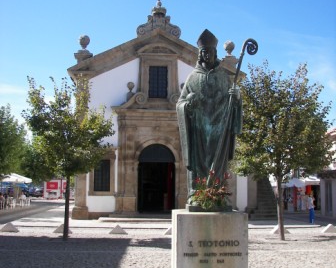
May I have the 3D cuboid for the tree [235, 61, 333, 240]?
[{"bbox_3d":[3.543,0.435,14.317,2.883,5.513,2.883,1,-6,-3],"label":"tree"}]

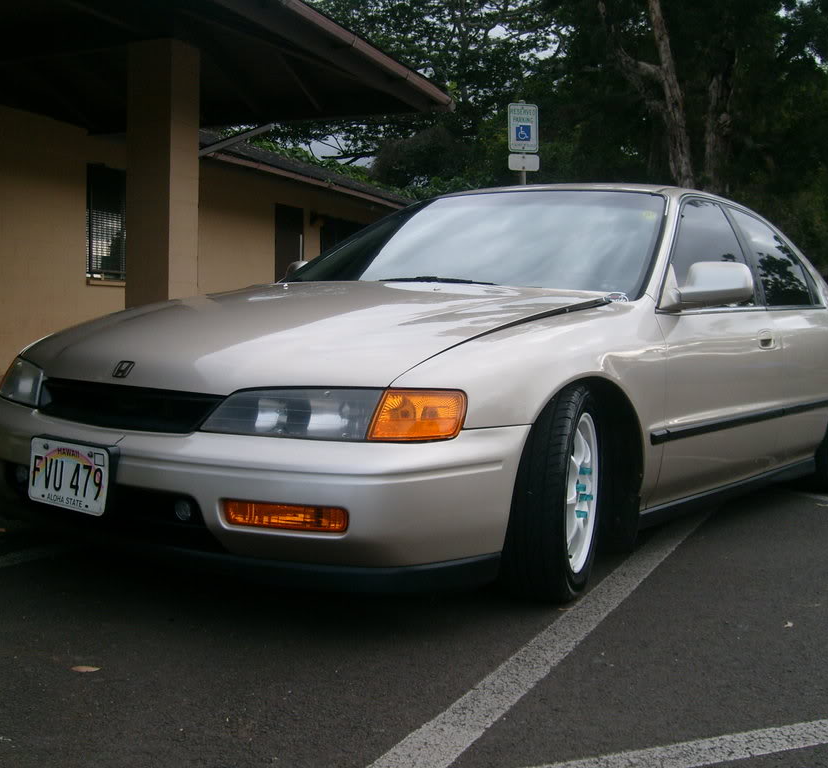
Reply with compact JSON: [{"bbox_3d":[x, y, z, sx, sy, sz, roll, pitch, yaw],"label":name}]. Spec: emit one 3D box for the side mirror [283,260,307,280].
[{"bbox_3d":[-0.490,-0.423,4.316,0.240,0.150,0.160,5,4,36],"label":"side mirror"}]

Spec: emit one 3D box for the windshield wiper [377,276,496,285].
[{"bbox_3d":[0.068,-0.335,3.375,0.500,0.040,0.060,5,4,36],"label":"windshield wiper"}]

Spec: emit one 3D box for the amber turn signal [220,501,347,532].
[{"bbox_3d":[-0.272,0.287,2.236,0.275,0.055,0.085,3,4,20],"label":"amber turn signal"}]

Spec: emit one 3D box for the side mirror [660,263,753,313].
[{"bbox_3d":[0.927,-0.308,3.279,0.240,0.150,0.160,5,4,36],"label":"side mirror"}]

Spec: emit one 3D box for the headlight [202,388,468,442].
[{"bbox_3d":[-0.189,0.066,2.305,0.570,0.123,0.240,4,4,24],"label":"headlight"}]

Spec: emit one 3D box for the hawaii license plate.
[{"bbox_3d":[-0.817,0.216,2.447,0.305,0.152,0.012,5,1,36],"label":"hawaii license plate"}]

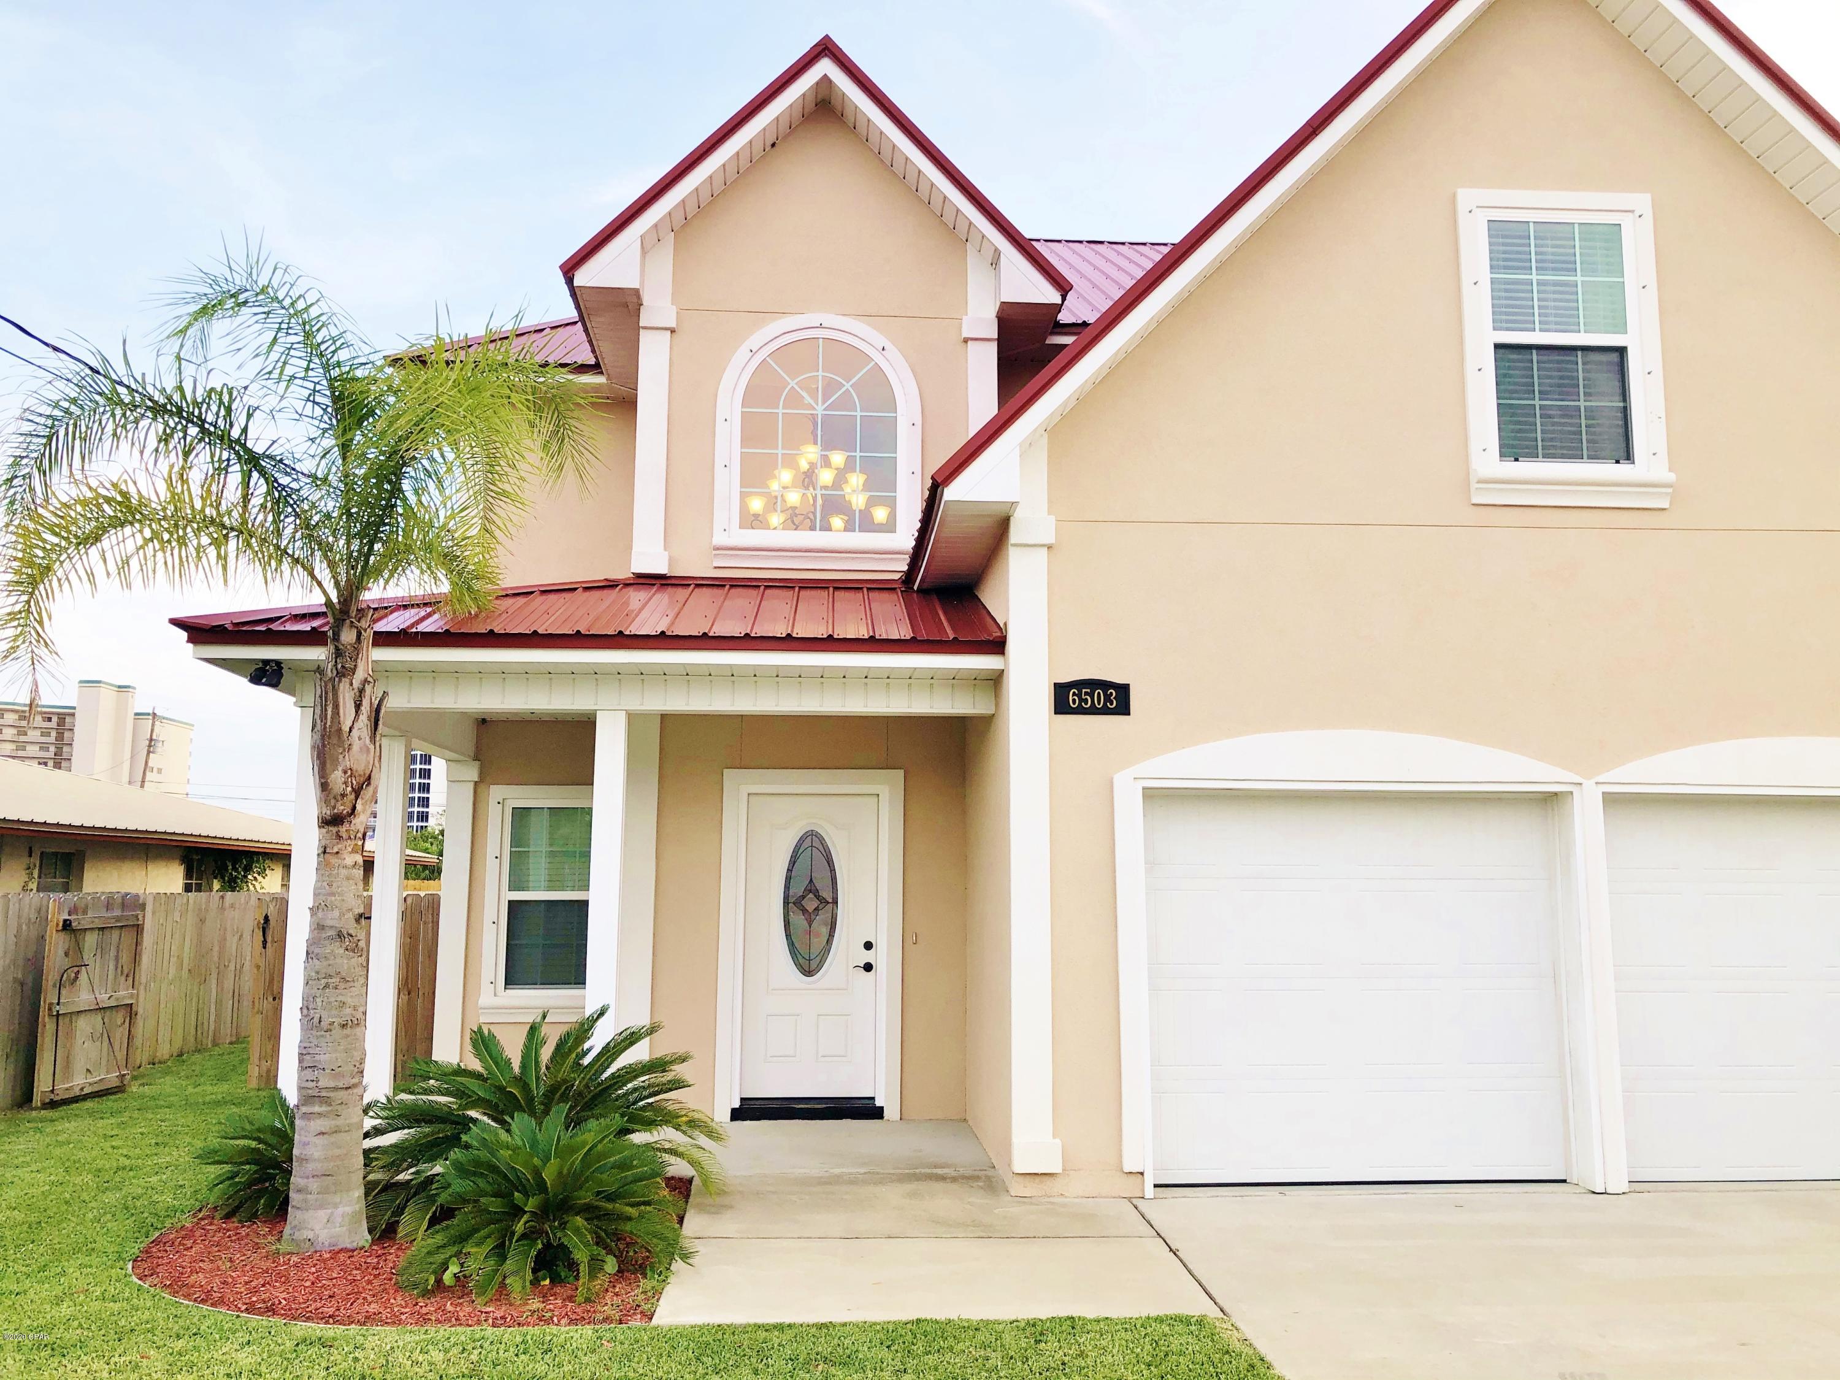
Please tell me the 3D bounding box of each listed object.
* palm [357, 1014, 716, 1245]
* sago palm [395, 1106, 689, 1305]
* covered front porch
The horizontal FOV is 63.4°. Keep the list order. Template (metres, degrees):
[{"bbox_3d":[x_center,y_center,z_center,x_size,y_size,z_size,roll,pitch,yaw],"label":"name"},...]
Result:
[{"bbox_3d":[-1.750,2.006,7.018,1.690,1.020,1.650,1,-8,-4],"label":"palm"},{"bbox_3d":[-1.550,2.071,6.137,1.220,0.670,1.200,1,-8,-4],"label":"sago palm"},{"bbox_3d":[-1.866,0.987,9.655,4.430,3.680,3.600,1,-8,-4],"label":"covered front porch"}]

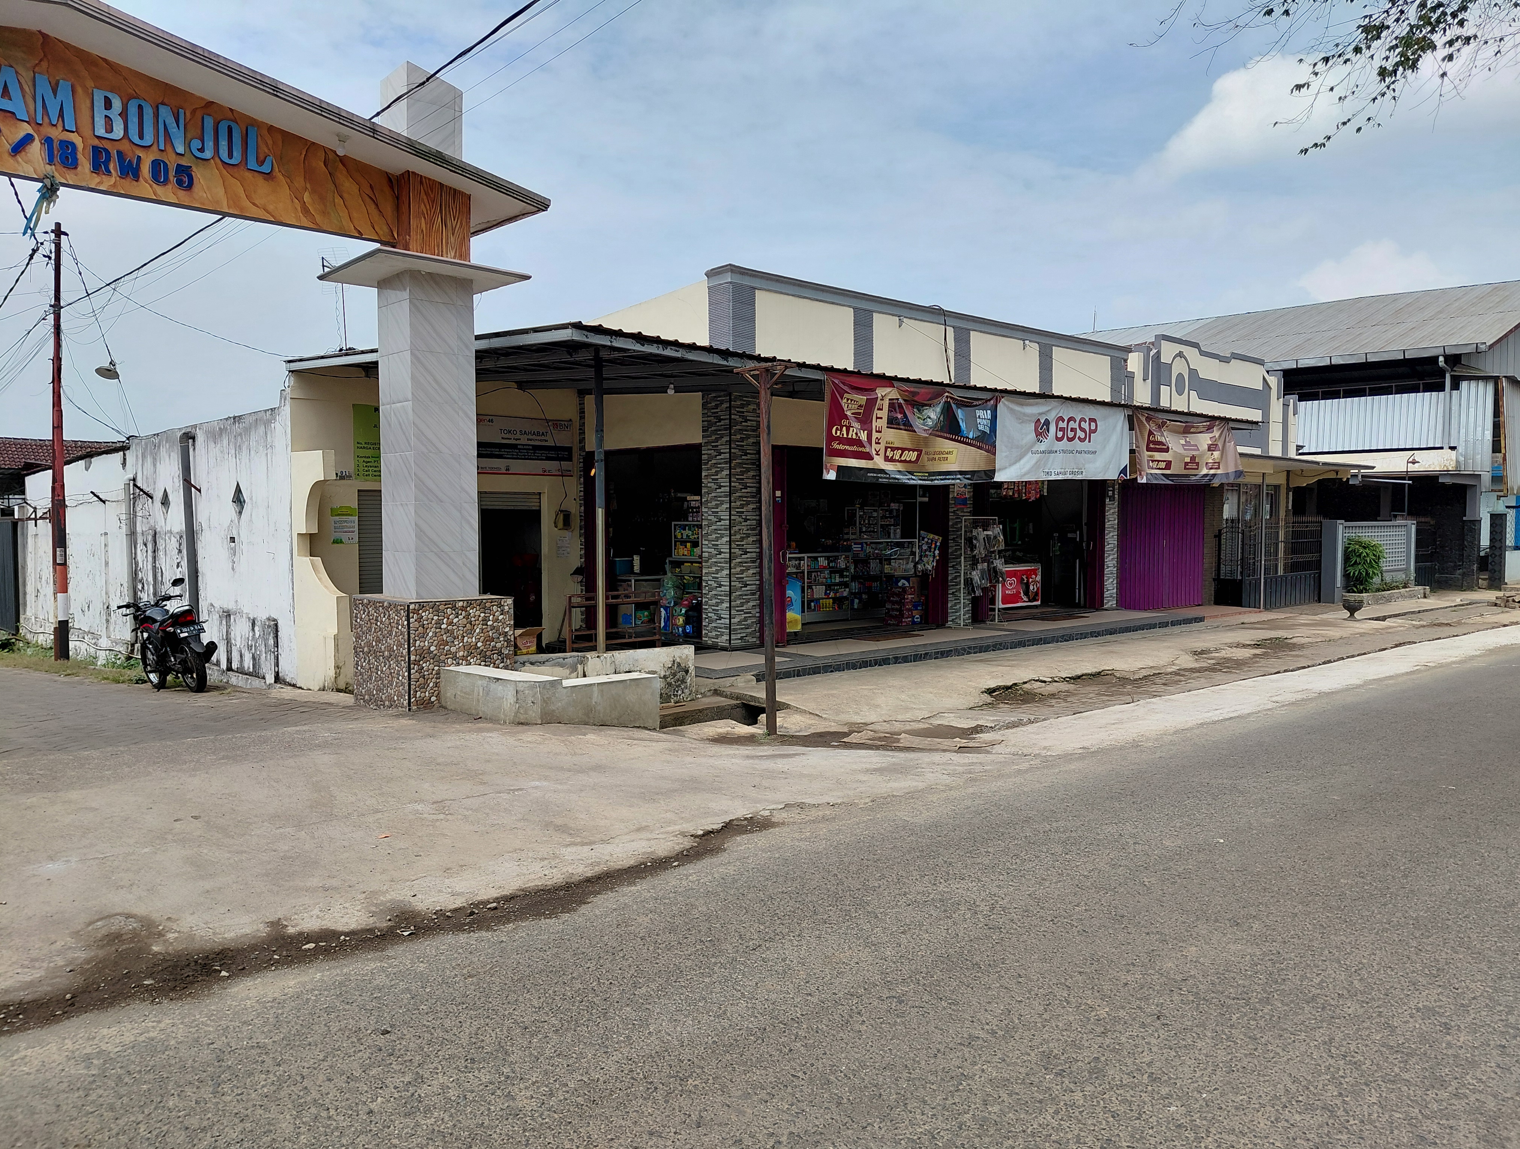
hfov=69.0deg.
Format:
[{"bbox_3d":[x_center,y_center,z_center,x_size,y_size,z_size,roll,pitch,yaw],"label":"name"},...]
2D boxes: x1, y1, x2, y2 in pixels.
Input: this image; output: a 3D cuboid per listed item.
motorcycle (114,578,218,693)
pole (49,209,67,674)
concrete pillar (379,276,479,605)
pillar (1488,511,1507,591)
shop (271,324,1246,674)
[{"bbox_3d":[-6.476,0.698,12.202,0.740,1.170,2.000,-3,4,-43],"label":"motorcycle"},{"bbox_3d":[-10.927,-2.058,17.274,0.190,6.814,0.190,-1,3,-43],"label":"pole"},{"bbox_3d":[-2.837,-1.157,9.503,0.590,2.672,0.590,-3,4,-43],"label":"concrete pillar"},{"bbox_3d":[15.595,-0.508,23.418,0.270,1.690,0.270,-3,4,-43],"label":"pillar"},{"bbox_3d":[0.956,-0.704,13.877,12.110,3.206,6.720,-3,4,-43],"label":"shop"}]

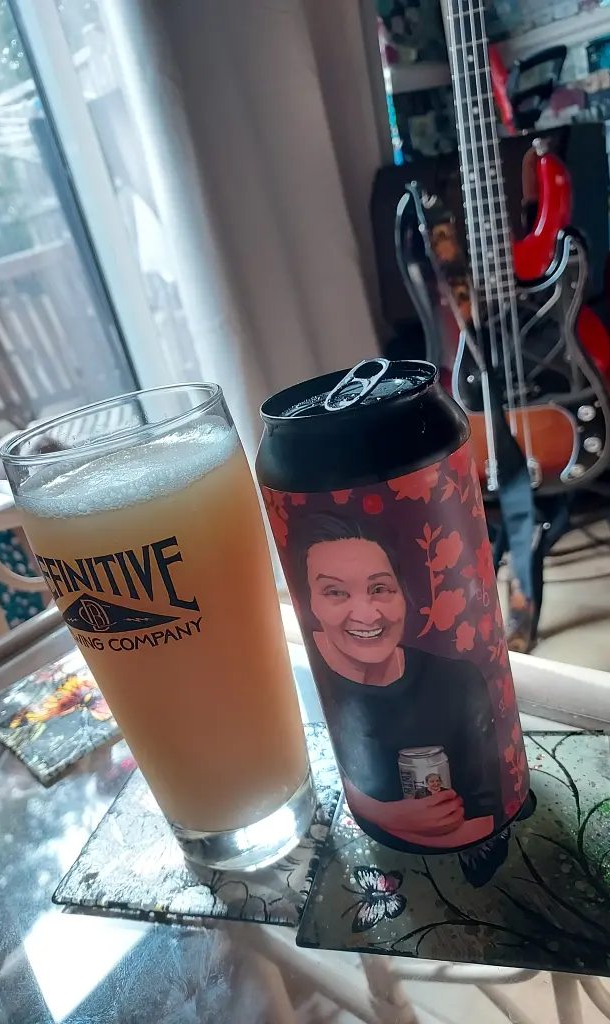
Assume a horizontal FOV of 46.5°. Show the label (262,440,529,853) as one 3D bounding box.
[{"bbox_3d":[0.033,0.040,0.240,0.066,0.132,0.066,-8,23,18],"label":"label"}]

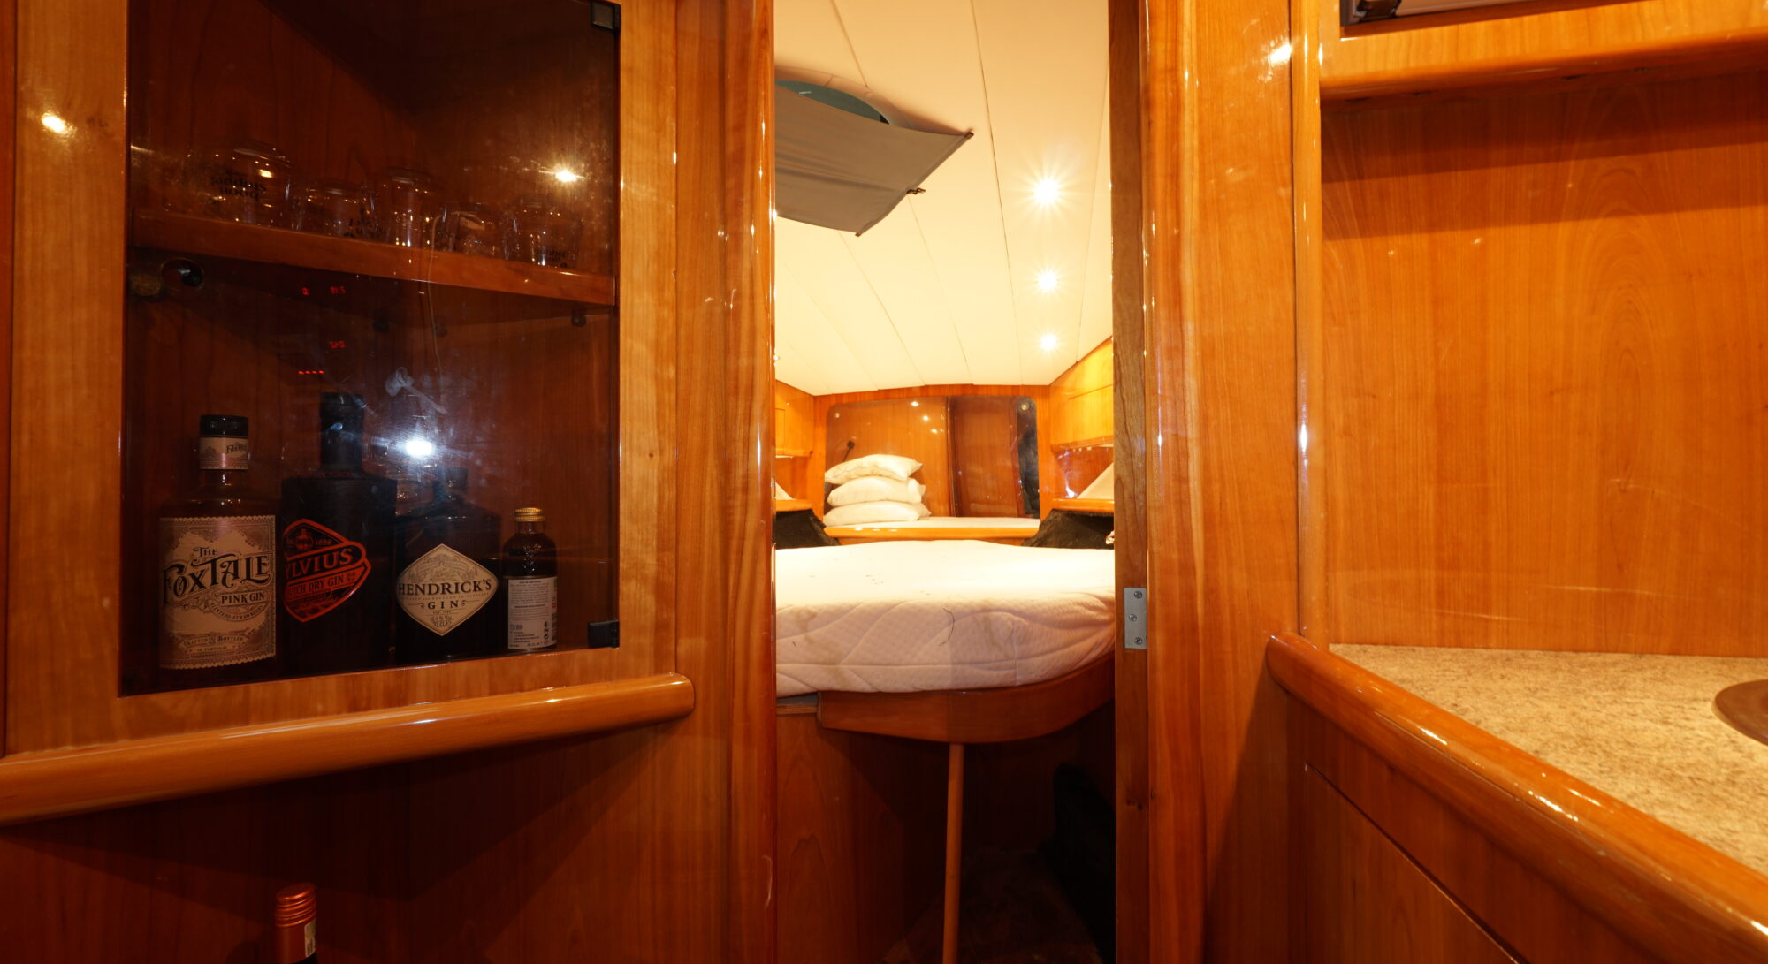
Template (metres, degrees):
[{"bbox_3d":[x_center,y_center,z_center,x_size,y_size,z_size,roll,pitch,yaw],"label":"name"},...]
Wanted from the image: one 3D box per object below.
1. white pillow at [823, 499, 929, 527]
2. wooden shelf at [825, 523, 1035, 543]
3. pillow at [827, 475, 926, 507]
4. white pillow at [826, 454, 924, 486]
[{"bbox_3d":[-0.034,0.154,3.650,0.470,0.125,0.380,-1,-1,13],"label":"white pillow"},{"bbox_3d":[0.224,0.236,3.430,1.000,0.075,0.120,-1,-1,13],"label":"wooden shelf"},{"bbox_3d":[-0.038,0.048,3.650,0.460,0.130,0.380,-1,-1,13],"label":"pillow"},{"bbox_3d":[-0.050,-0.062,3.650,0.460,0.130,0.380,-1,-1,13],"label":"white pillow"}]

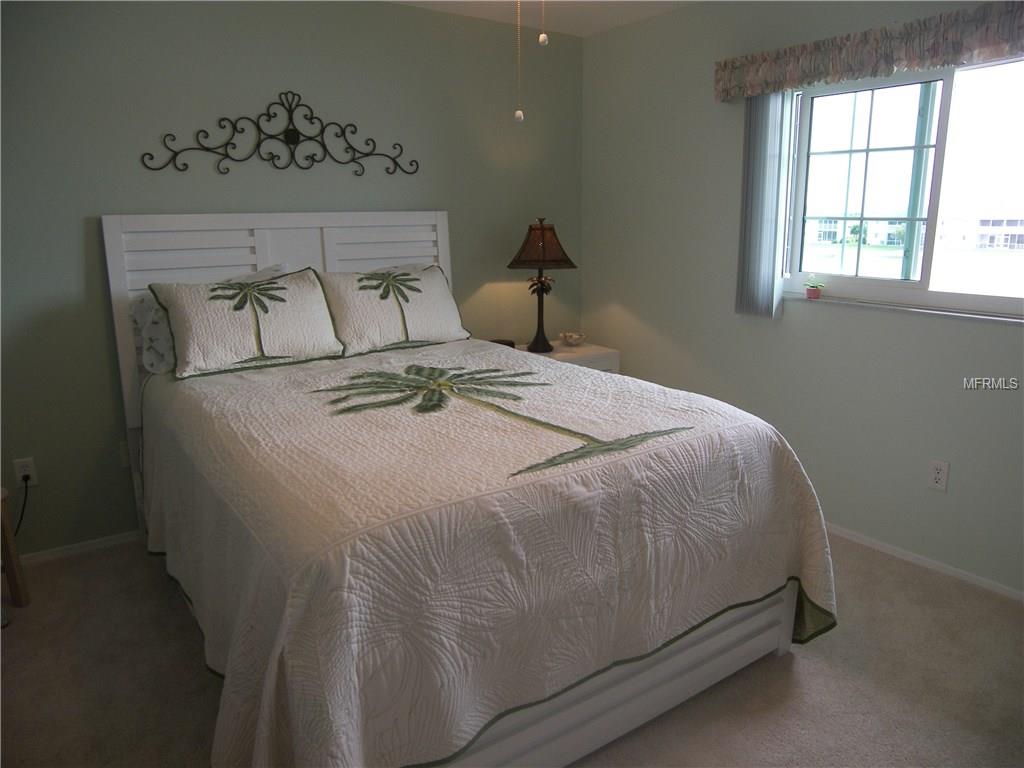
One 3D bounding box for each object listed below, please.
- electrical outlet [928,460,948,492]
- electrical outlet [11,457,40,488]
[{"bbox_3d":[1.686,0.364,2.806,0.012,0.117,0.073,-10,16,-34],"label":"electrical outlet"},{"bbox_3d":[-2.009,0.370,2.937,0.073,0.118,0.012,-10,16,-34],"label":"electrical outlet"}]

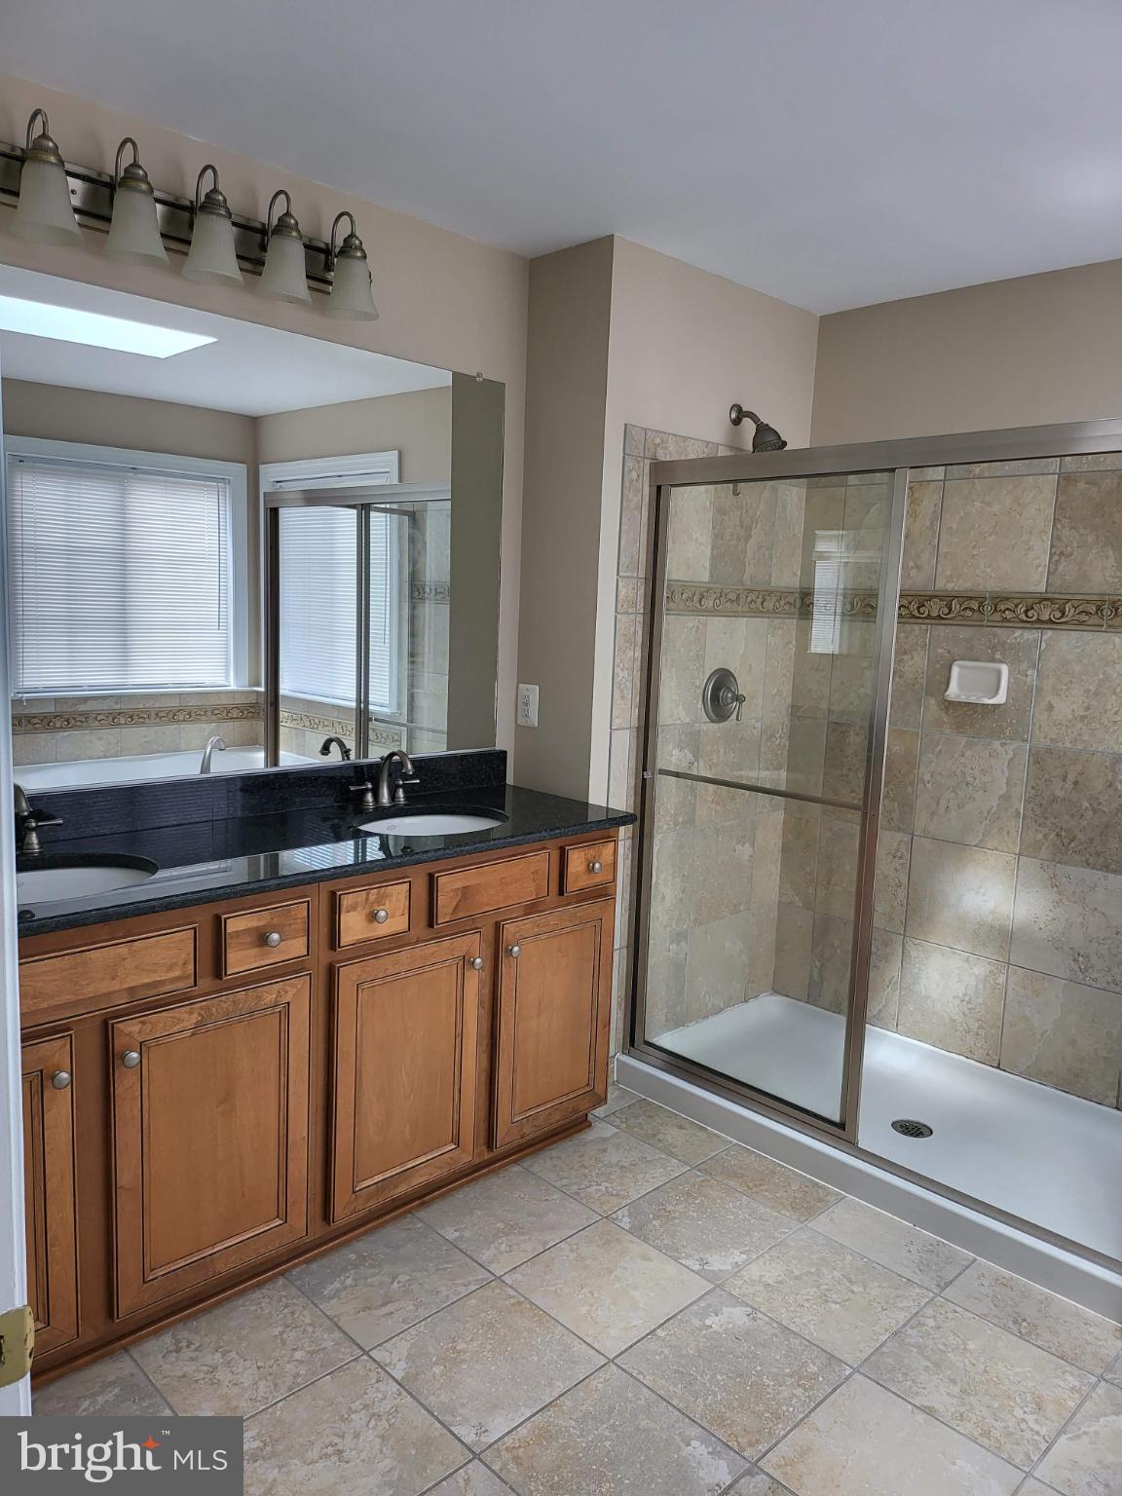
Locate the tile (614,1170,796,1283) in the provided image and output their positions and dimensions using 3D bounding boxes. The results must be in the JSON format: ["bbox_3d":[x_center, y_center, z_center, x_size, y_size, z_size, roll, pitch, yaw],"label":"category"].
[{"bbox_3d":[0.345,1.141,2.488,0.328,0.010,0.332,-5,11,-44],"label":"tile"}]

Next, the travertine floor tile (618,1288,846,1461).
[{"bbox_3d":[0.336,1.205,2.016,0.328,0.010,0.332,-5,11,-44],"label":"travertine floor tile"}]

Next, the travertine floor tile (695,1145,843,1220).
[{"bbox_3d":[0.541,1.122,2.679,0.203,0.010,0.328,-5,11,-44],"label":"travertine floor tile"}]

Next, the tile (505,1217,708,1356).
[{"bbox_3d":[0.102,1.166,2.258,0.335,0.010,0.329,-6,11,-44],"label":"tile"}]

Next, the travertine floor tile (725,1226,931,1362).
[{"bbox_3d":[0.579,1.185,2.261,0.335,0.010,0.329,-6,11,-44],"label":"travertine floor tile"}]

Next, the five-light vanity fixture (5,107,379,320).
[{"bbox_3d":[-0.752,-1.125,2.225,0.931,0.259,0.193,-6,11,-44],"label":"five-light vanity fixture"}]

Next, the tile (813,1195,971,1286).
[{"bbox_3d":[0.774,1.163,2.443,0.203,0.010,0.328,-5,11,-44],"label":"tile"}]

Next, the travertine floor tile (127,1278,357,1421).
[{"bbox_3d":[-0.617,1.171,2.014,0.328,0.010,0.332,-5,11,-44],"label":"travertine floor tile"}]

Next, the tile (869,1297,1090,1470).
[{"bbox_3d":[0.812,1.222,2.017,0.328,0.010,0.332,-5,11,-44],"label":"tile"}]

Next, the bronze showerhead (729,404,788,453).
[{"bbox_3d":[0.599,-0.968,3.150,0.105,0.170,0.175,-5,11,-44],"label":"bronze showerhead"}]

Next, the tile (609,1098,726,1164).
[{"bbox_3d":[0.299,1.081,2.916,0.183,0.010,0.329,-6,11,-44],"label":"tile"}]

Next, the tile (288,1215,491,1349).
[{"bbox_3d":[-0.374,1.147,2.251,0.328,0.010,0.332,-5,11,-44],"label":"tile"}]

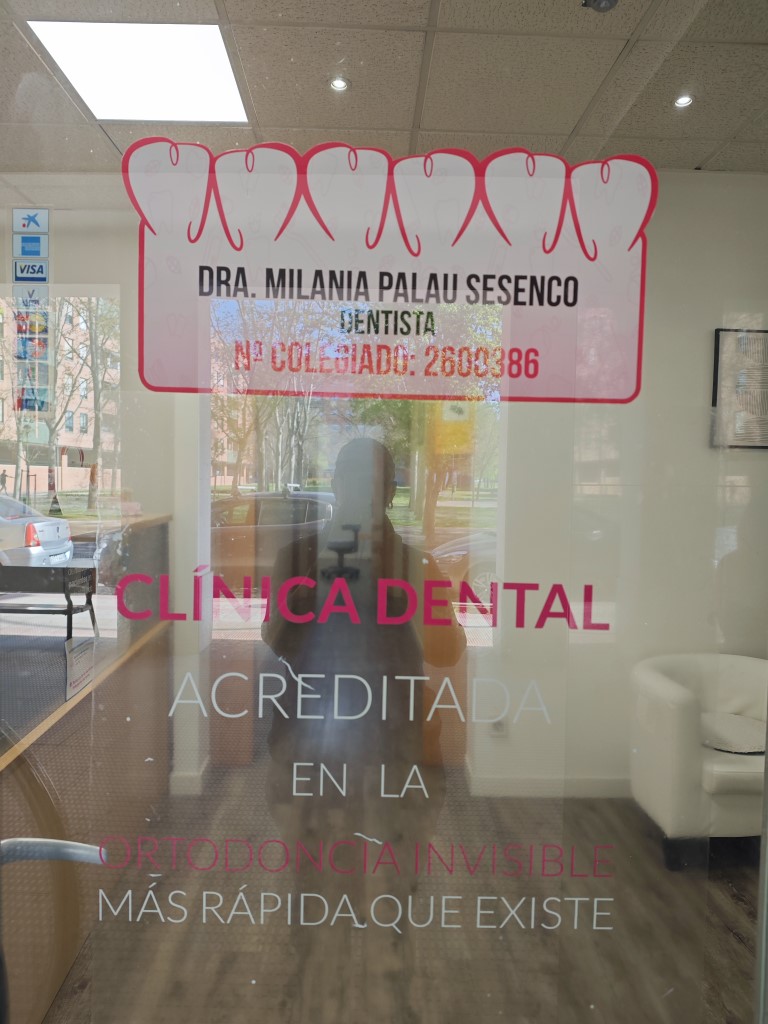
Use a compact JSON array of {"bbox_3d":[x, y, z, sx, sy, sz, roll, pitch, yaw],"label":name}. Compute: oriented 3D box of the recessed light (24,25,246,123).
[{"bbox_3d":[-0.770,-1.437,2.250,0.580,0.050,0.570,1,4,-1],"label":"recessed light"}]

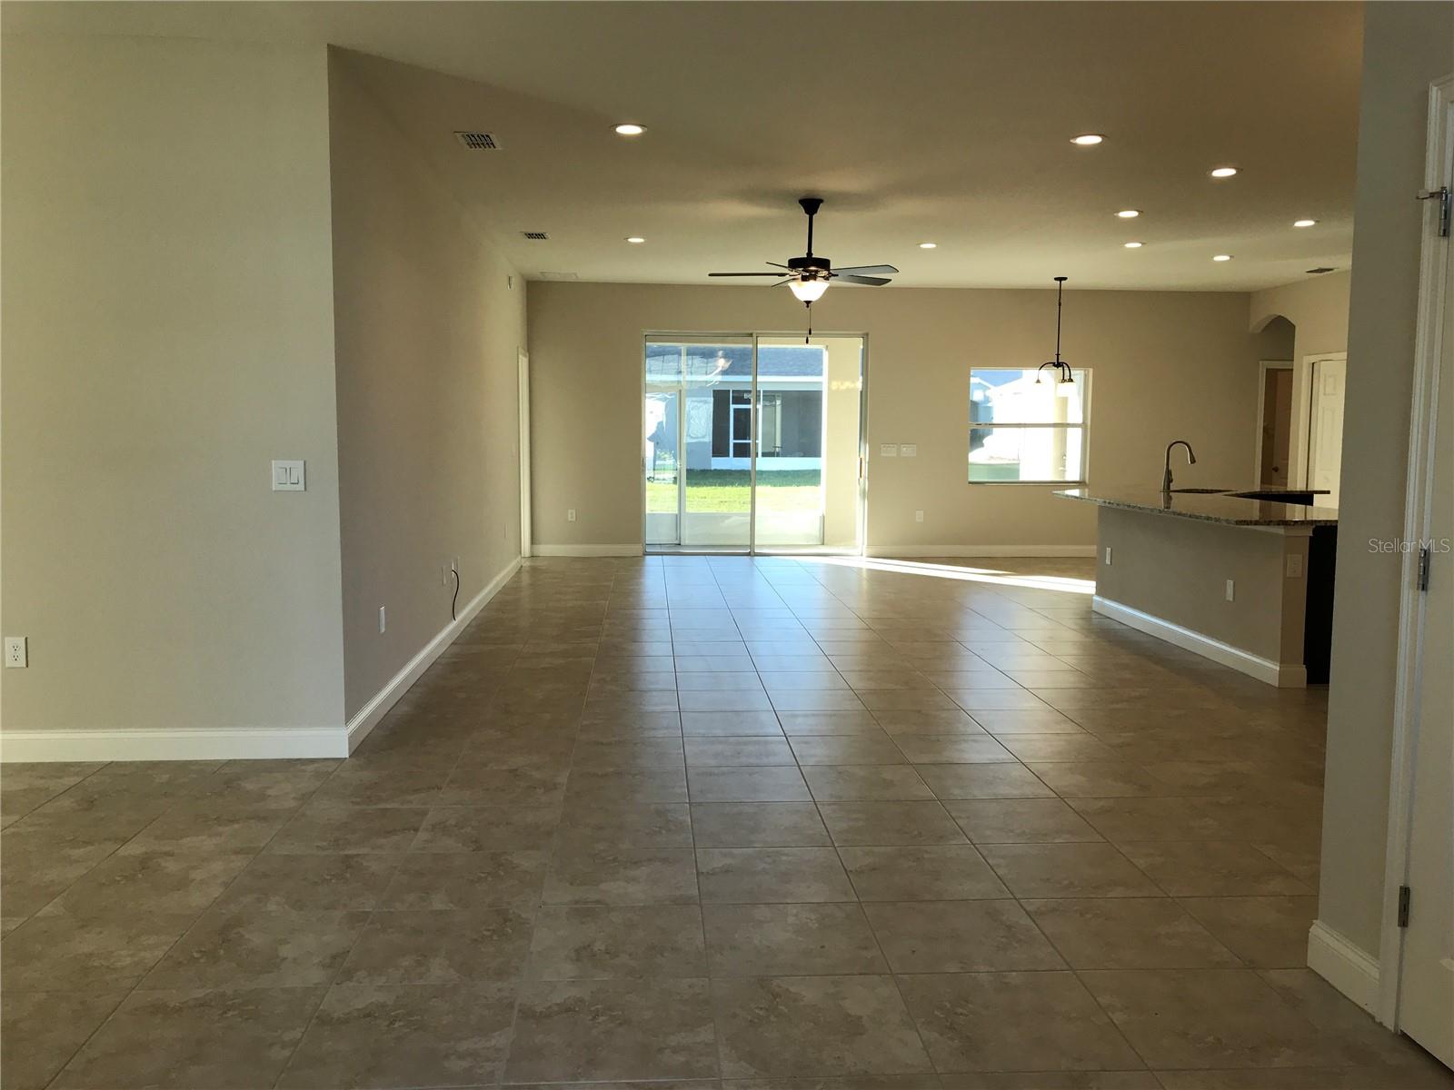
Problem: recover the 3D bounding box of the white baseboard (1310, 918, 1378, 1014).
[{"bbox_3d":[1.507,1.024,2.862,0.018,0.132,0.272,0,6,-4],"label":"white baseboard"}]

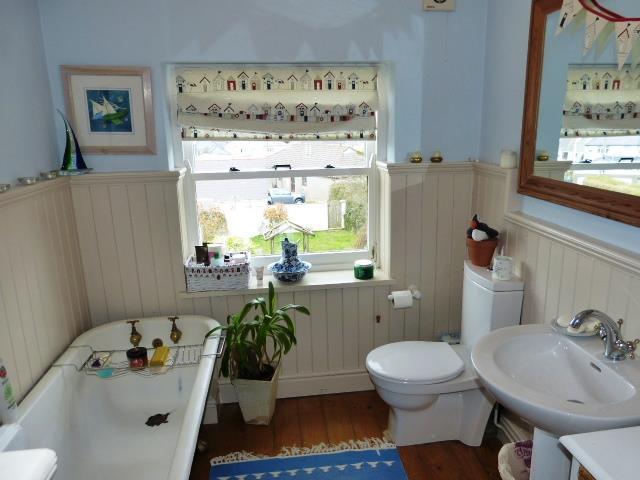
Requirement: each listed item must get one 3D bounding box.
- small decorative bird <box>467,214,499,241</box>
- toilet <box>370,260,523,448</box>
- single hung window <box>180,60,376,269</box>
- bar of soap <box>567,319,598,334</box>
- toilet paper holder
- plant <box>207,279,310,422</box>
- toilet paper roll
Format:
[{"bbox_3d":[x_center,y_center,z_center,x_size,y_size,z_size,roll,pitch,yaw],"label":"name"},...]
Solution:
[{"bbox_3d":[0.766,-0.057,2.256,0.135,0.120,0.080,-9,16,-28],"label":"small decorative bird"},{"bbox_3d":[0.554,0.560,2.315,0.659,0.853,0.375,-3,14,-6],"label":"toilet"},{"bbox_3d":[-0.198,-0.353,2.678,1.101,1.147,0.120,-3,14,-6],"label":"single hung window"},{"bbox_3d":[0.853,0.281,1.554,0.095,0.032,0.060,1,14,11],"label":"bar of soap"},{"bbox_3d":[0.448,0.297,2.628,0.183,0.055,0.115,-3,14,-6],"label":"toilet paper holder"},{"bbox_3d":[-0.307,0.589,2.462,0.504,0.767,0.426,-7,15,-22],"label":"plant"},{"bbox_3d":[0.450,0.328,2.592,0.101,0.100,0.100,-3,14,-6],"label":"toilet paper roll"}]

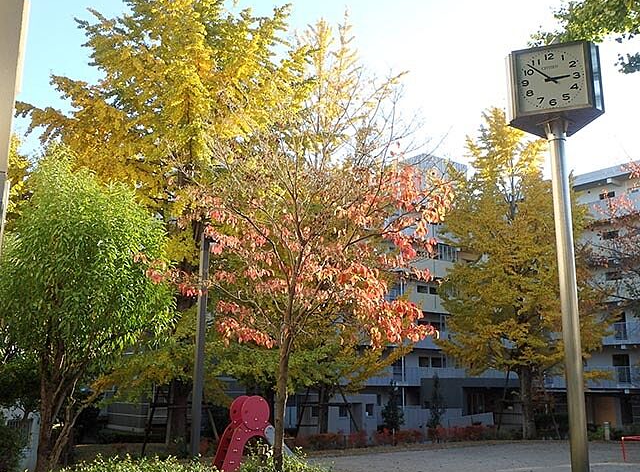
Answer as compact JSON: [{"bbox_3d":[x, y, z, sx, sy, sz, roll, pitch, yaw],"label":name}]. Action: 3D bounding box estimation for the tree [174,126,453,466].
[{"bbox_3d":[-0.129,0.897,10.237,4.320,5.330,3.810,0,-12,0],"label":"tree"}]

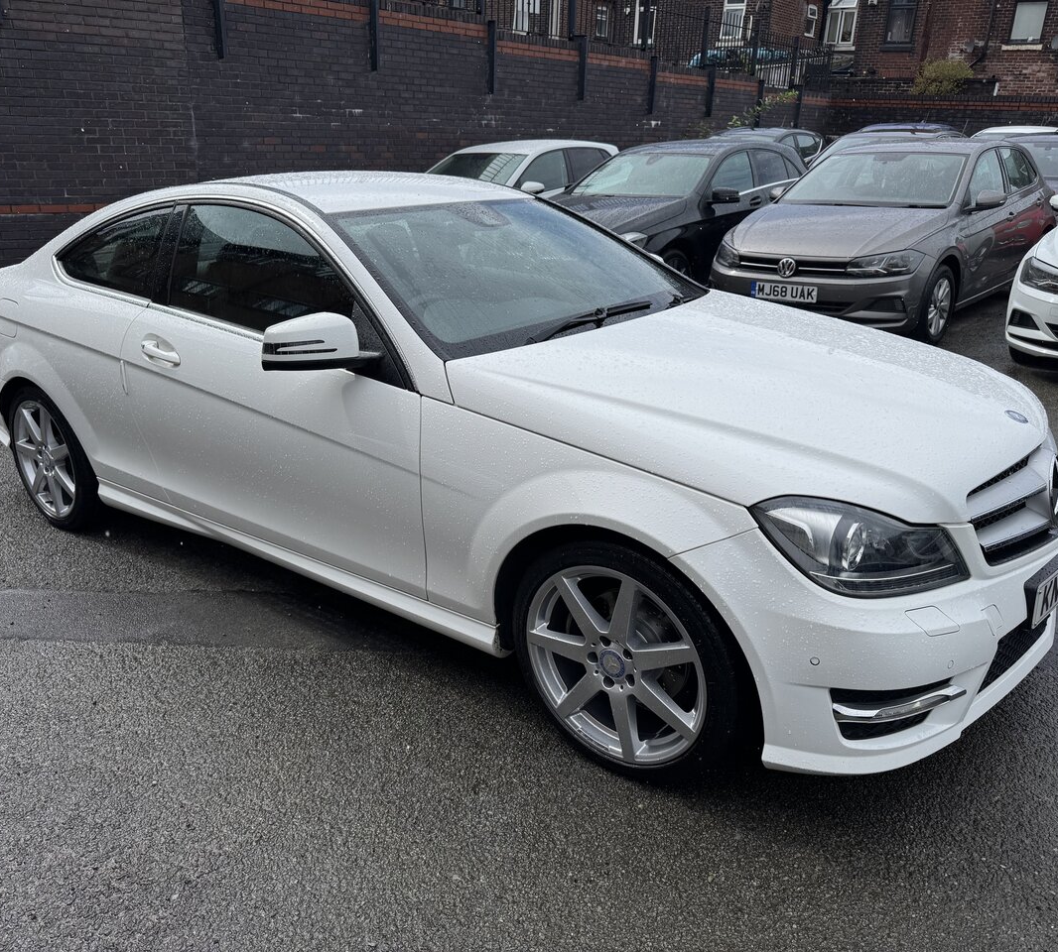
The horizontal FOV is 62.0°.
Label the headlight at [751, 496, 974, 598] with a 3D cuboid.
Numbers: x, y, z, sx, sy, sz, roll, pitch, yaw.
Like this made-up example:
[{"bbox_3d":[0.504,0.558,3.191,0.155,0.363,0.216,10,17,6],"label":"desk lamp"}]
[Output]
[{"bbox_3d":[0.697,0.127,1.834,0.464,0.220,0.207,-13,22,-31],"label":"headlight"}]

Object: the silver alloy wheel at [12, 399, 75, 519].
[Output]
[{"bbox_3d":[-1.958,-0.091,3.713,0.490,0.490,0.200,13,23,35],"label":"silver alloy wheel"}]

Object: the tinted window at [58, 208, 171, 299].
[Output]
[{"bbox_3d":[-1.500,-0.828,3.192,0.716,0.361,0.060,13,-7,39],"label":"tinted window"}]

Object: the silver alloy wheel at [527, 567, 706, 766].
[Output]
[{"bbox_3d":[0.243,0.423,2.128,0.490,0.490,0.200,14,24,37],"label":"silver alloy wheel"}]

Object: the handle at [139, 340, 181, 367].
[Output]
[{"bbox_3d":[-1.199,-0.398,2.874,0.220,0.050,0.060,13,23,35],"label":"handle"}]

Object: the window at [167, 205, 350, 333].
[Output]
[{"bbox_3d":[-0.844,-0.620,2.734,1.041,0.457,0.070,13,-7,35],"label":"window"}]

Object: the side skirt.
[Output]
[{"bbox_3d":[-0.847,0.234,2.870,2.040,0.120,0.110,13,23,35],"label":"side skirt"}]

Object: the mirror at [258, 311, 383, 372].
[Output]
[{"bbox_3d":[-0.552,-0.374,2.342,0.190,0.165,0.240,13,23,35],"label":"mirror"}]

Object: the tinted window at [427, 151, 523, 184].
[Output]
[{"bbox_3d":[-0.675,-3.407,9.915,1.400,0.077,0.854,17,59,38],"label":"tinted window"}]

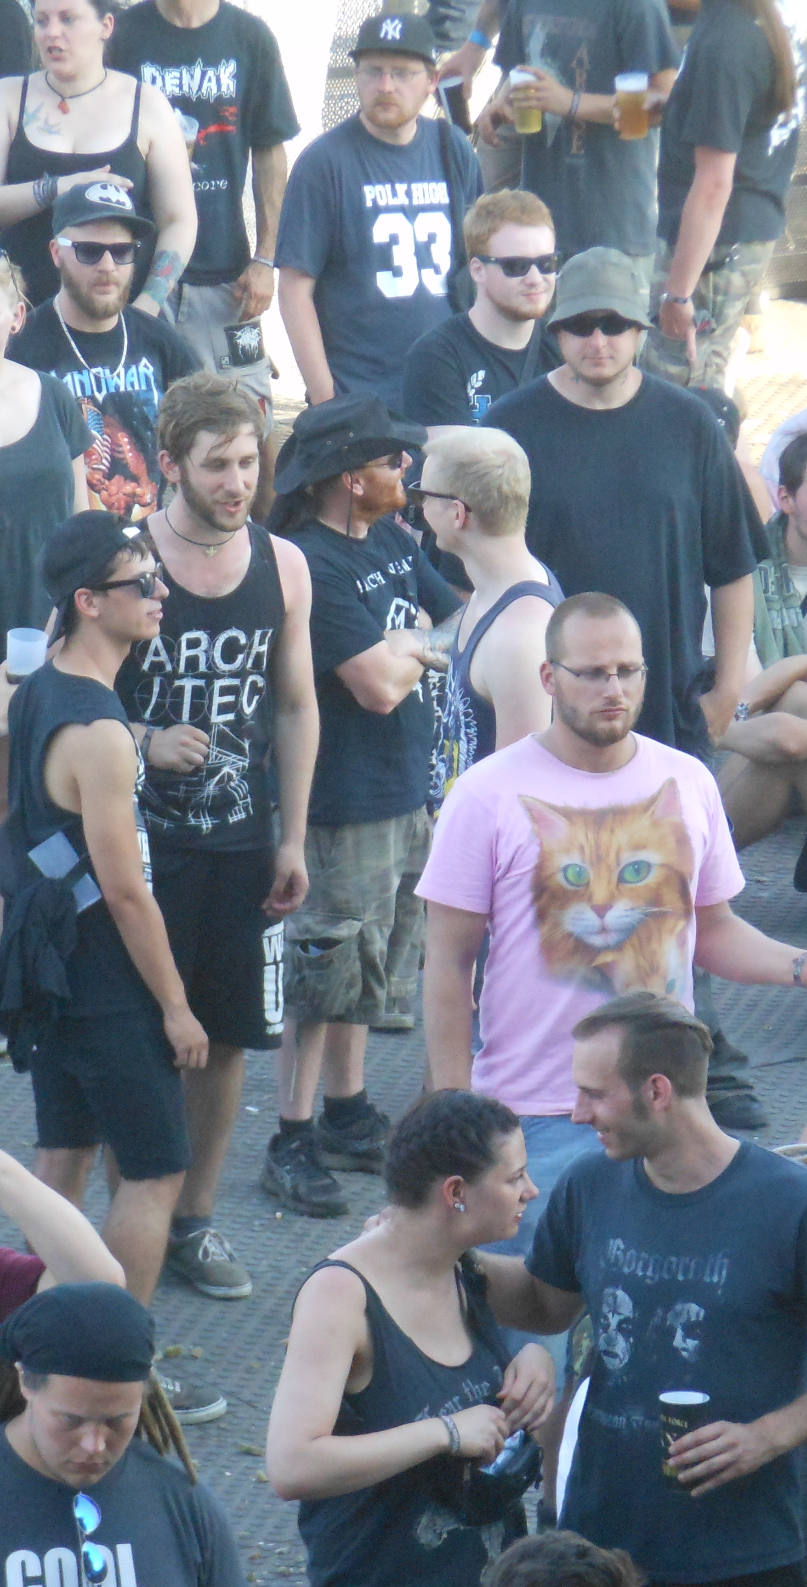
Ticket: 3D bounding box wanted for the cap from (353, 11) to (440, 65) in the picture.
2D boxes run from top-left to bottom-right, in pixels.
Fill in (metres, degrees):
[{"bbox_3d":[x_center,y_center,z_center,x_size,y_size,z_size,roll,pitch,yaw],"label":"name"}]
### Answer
[{"bbox_3d":[-0.021,-1.748,31.000,0.185,0.120,0.260,4,13,17],"label":"cap"}]

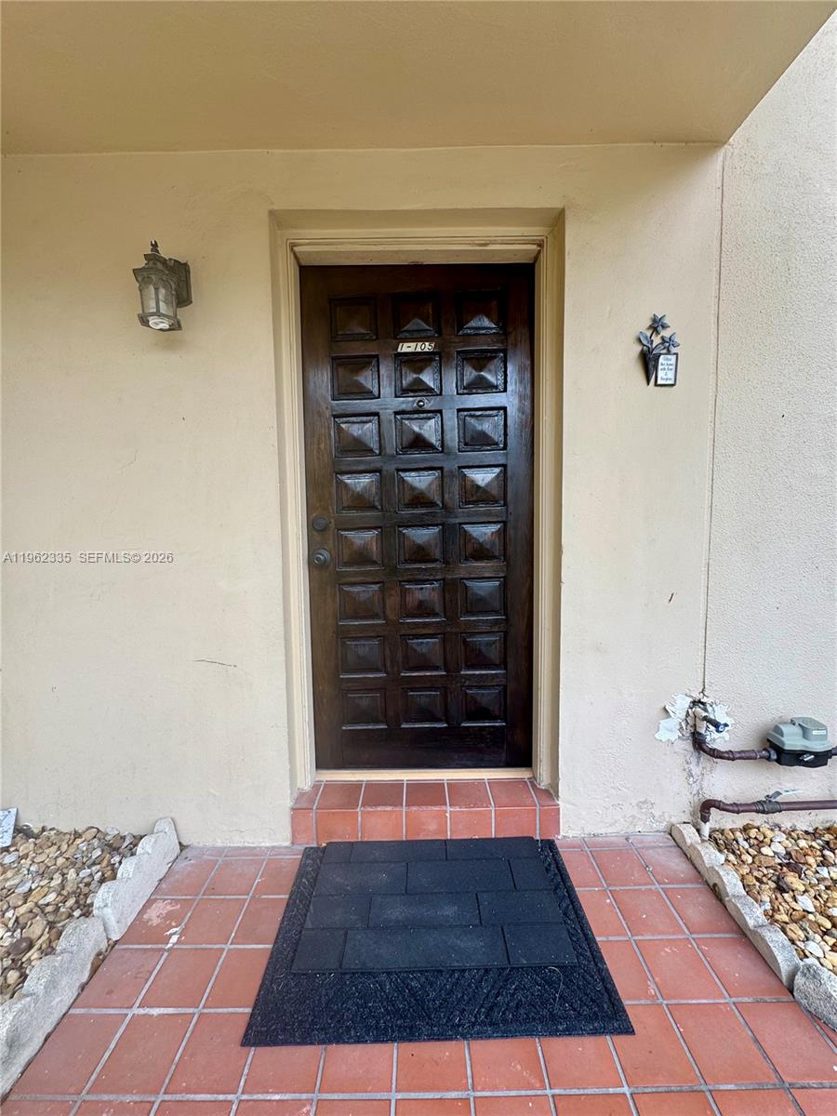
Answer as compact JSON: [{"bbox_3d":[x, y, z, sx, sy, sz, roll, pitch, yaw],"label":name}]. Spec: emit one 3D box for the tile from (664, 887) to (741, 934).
[{"bbox_3d":[0.851,1.071,1.364,0.153,0.013,0.155,-1,6,0],"label":"tile"}]

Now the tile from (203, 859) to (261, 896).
[{"bbox_3d":[-0.640,1.117,1.574,0.156,0.014,0.159,-2,6,0],"label":"tile"}]

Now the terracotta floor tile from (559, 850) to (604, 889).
[{"bbox_3d":[0.525,1.068,1.539,0.154,0.012,0.154,-1,5,0],"label":"terracotta floor tile"}]

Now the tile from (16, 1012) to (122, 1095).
[{"bbox_3d":[-0.792,1.144,1.039,0.154,0.012,0.154,-1,5,0],"label":"tile"}]

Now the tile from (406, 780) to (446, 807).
[{"bbox_3d":[0.029,0.933,1.771,0.156,0.014,0.166,-2,6,0],"label":"tile"}]

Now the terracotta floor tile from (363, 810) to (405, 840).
[{"bbox_3d":[-0.134,0.997,1.685,0.154,0.121,0.012,-1,5,0],"label":"terracotta floor tile"}]

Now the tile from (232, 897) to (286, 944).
[{"bbox_3d":[-0.462,1.105,1.374,0.154,0.012,0.154,-1,5,0],"label":"tile"}]

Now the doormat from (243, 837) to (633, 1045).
[{"bbox_3d":[0.045,1.074,1.351,0.914,0.022,0.620,-1,6,0],"label":"doormat"}]

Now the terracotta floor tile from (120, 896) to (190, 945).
[{"bbox_3d":[-0.809,1.139,1.405,0.156,0.014,0.159,-2,6,0],"label":"terracotta floor tile"}]

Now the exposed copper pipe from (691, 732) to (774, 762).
[{"bbox_3d":[1.121,0.676,1.611,0.270,0.092,0.060,-2,6,0],"label":"exposed copper pipe"}]

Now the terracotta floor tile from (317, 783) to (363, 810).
[{"bbox_3d":[-0.299,0.930,1.754,0.156,0.014,0.162,-1,5,0],"label":"terracotta floor tile"}]

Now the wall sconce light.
[{"bbox_3d":[-0.812,-0.865,1.430,0.144,0.248,0.175,-1,5,0],"label":"wall sconce light"}]

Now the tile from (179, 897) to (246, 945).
[{"bbox_3d":[-0.625,1.105,1.368,0.154,0.014,0.156,-1,5,0],"label":"tile"}]

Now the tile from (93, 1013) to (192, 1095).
[{"bbox_3d":[-0.626,1.140,1.037,0.153,0.013,0.155,-1,6,0],"label":"tile"}]

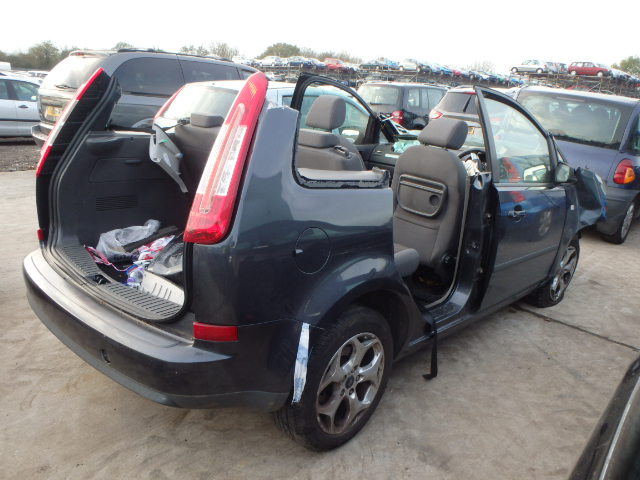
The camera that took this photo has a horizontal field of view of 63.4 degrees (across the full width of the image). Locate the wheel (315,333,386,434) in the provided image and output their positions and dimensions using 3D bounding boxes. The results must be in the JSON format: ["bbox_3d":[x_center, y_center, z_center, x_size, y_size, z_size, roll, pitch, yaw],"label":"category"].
[{"bbox_3d":[0.086,0.591,2.260,0.170,0.455,0.455,18,21,40],"label":"wheel"}]

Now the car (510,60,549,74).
[{"bbox_3d":[21.448,-17.711,53.000,4.150,1.400,1.680,13,19,31],"label":"car"}]

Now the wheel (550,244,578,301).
[{"bbox_3d":[1.882,0.239,4.149,0.170,0.455,0.455,17,20,37],"label":"wheel"}]

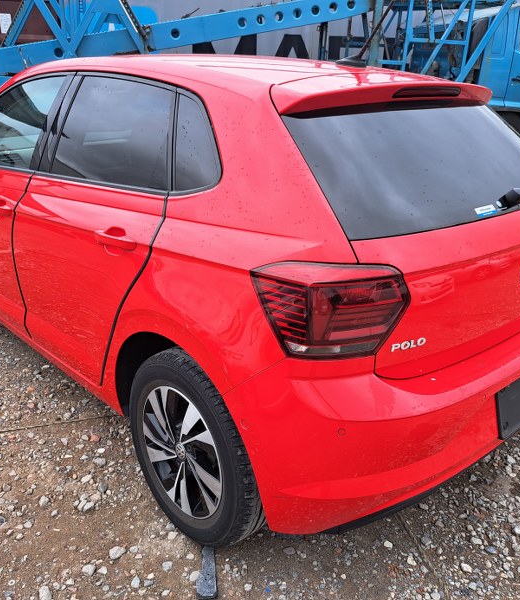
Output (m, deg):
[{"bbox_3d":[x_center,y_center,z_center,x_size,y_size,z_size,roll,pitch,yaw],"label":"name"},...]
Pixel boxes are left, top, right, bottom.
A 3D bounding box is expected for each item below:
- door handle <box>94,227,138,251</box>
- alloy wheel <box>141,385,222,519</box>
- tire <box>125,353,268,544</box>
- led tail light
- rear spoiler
[{"bbox_3d":[-0.433,-0.182,1.647,0.048,0.050,0.225,-17,29,-41],"label":"door handle"},{"bbox_3d":[-0.189,0.449,1.759,0.160,0.414,0.414,-17,29,-41],"label":"alloy wheel"},{"bbox_3d":[-0.187,0.449,1.760,0.187,0.622,0.622,-17,29,-41],"label":"tire"},{"bbox_3d":[0.154,0.013,1.302,0.255,0.225,0.305,-17,29,-41],"label":"led tail light"},{"bbox_3d":[0.457,-0.672,1.812,1.180,0.130,0.260,-17,29,-41],"label":"rear spoiler"}]

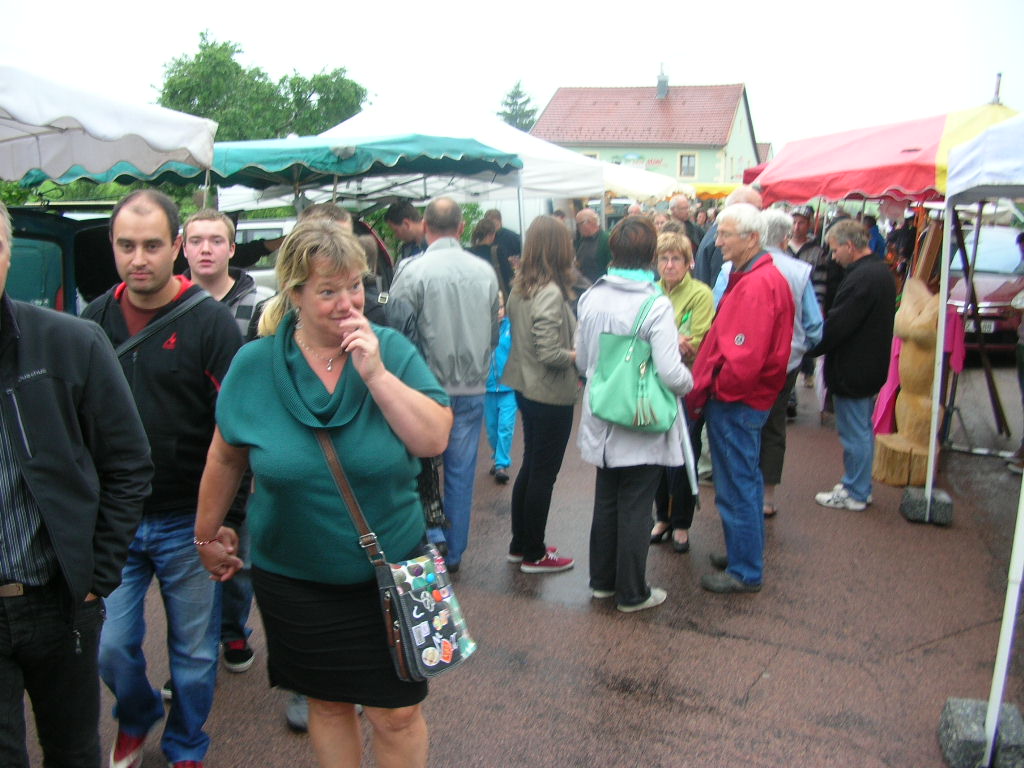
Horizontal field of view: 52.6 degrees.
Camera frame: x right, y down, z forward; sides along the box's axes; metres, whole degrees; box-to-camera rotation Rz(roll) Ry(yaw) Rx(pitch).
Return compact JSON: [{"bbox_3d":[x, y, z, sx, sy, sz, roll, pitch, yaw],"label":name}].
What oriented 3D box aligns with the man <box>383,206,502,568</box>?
[{"bbox_3d":[-0.343,-0.003,4.980,0.540,1.750,0.380,-1,9,-8],"label":"man"}]

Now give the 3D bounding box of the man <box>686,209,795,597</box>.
[{"bbox_3d":[1.001,0.063,4.655,0.420,1.710,0.500,-1,9,-8],"label":"man"}]

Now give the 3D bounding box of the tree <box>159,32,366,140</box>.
[{"bbox_3d":[-6.177,-5.467,25.476,5.000,6.140,5.000,1,9,0],"label":"tree"}]

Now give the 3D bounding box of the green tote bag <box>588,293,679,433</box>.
[{"bbox_3d":[0.493,-0.087,4.170,0.360,0.540,0.160,1,9,8],"label":"green tote bag"}]

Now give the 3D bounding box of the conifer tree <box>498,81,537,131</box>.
[{"bbox_3d":[0.382,-14.995,71.413,4.200,10.900,4.200,0,9,0],"label":"conifer tree"}]

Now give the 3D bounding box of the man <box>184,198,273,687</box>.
[{"bbox_3d":[-1.051,0.230,3.654,0.520,1.700,0.400,-1,9,-6],"label":"man"}]

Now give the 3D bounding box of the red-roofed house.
[{"bbox_3d":[8.659,-13.056,63.234,13.200,10.000,8.200,5,10,27],"label":"red-roofed house"}]

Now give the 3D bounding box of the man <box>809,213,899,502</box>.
[{"bbox_3d":[1.987,-0.121,6.066,0.400,1.680,0.470,4,9,18],"label":"man"}]

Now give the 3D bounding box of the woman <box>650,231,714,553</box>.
[{"bbox_3d":[0.847,0.047,5.213,0.480,1.580,0.350,3,9,17],"label":"woman"}]

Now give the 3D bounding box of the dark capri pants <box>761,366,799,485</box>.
[{"bbox_3d":[1.390,0.179,5.798,0.400,0.800,0.290,0,9,-1],"label":"dark capri pants"}]

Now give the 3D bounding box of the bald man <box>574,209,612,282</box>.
[{"bbox_3d":[0.660,-0.560,8.614,0.520,1.740,0.350,4,9,20],"label":"bald man"}]

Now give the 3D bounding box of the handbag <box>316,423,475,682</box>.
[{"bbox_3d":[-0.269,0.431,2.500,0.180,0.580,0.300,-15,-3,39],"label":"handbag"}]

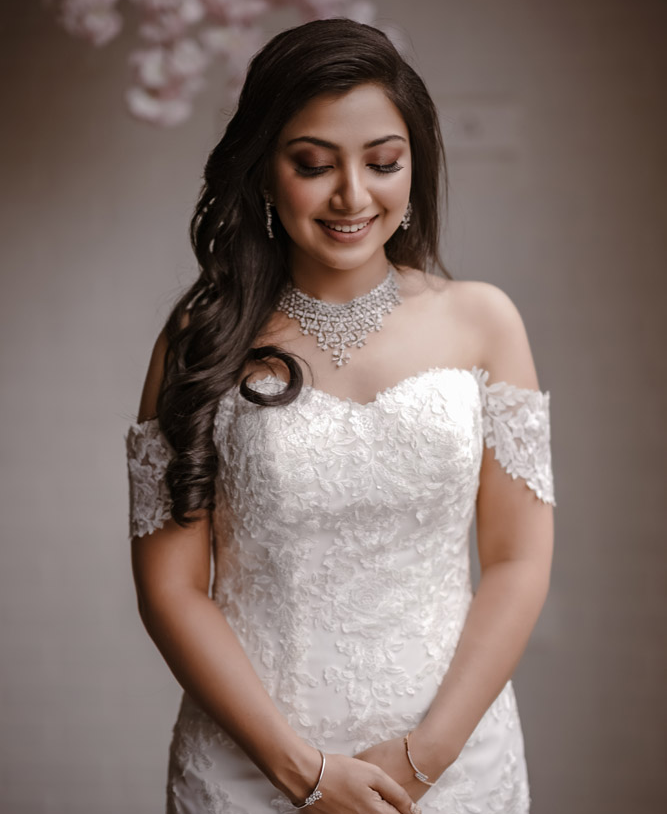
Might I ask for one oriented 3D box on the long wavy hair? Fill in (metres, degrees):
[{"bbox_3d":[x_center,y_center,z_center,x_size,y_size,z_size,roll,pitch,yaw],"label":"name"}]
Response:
[{"bbox_3d":[-0.029,-0.133,2.320,0.275,0.485,0.260,0,2,-7],"label":"long wavy hair"}]

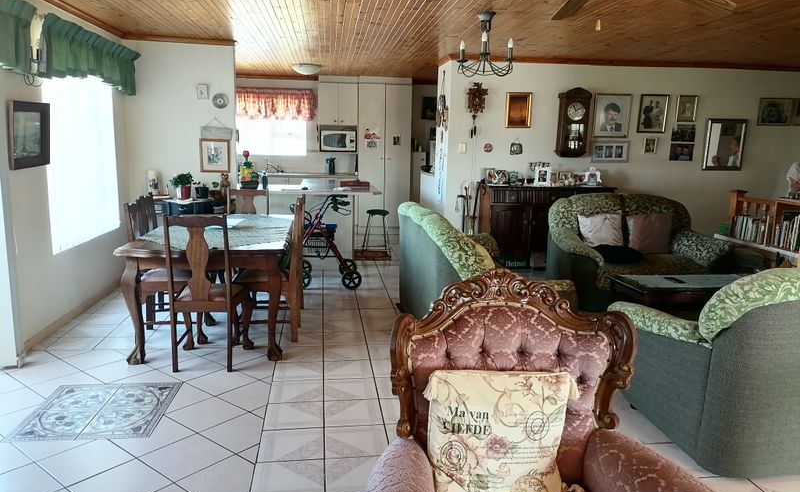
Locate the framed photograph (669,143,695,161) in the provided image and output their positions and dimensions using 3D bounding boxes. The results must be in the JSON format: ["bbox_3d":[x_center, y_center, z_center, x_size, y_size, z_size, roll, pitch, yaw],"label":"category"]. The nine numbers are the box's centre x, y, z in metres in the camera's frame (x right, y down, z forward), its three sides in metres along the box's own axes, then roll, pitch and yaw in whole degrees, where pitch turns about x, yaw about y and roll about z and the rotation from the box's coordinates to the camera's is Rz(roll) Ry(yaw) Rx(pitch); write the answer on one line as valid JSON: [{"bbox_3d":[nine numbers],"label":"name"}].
[{"bbox_3d":[3.780,-1.246,8.045,0.329,0.223,0.020,-1,10,-7],"label":"framed photograph"}]

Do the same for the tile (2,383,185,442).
[{"bbox_3d":[-1.610,0.878,3.251,0.688,0.012,0.666,-1,10,-7],"label":"tile"}]

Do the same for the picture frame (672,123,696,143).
[{"bbox_3d":[3.782,-1.500,7.999,0.329,0.233,0.020,-1,10,-7],"label":"picture frame"}]

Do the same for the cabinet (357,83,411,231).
[{"bbox_3d":[-0.275,-1.388,9.530,0.818,2.313,0.601,0,10,-7],"label":"cabinet"}]

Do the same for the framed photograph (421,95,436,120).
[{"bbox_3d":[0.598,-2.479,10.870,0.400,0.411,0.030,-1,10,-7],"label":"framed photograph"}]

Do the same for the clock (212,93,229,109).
[{"bbox_3d":[-1.898,-1.538,6.366,0.166,0.165,0.030,0,10,-7],"label":"clock"}]

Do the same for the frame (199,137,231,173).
[{"bbox_3d":[-1.990,-0.969,6.464,0.324,0.359,0.025,0,10,-7],"label":"frame"}]

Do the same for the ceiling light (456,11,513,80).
[{"bbox_3d":[0.665,-1.563,4.657,0.451,0.487,0.438,0,10,-7],"label":"ceiling light"}]

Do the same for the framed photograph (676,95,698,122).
[{"bbox_3d":[3.798,-1.811,7.945,0.290,0.342,0.020,-1,10,-7],"label":"framed photograph"}]

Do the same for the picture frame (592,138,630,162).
[{"bbox_3d":[2.686,-1.199,7.654,0.511,0.281,0.031,0,10,-7],"label":"picture frame"}]

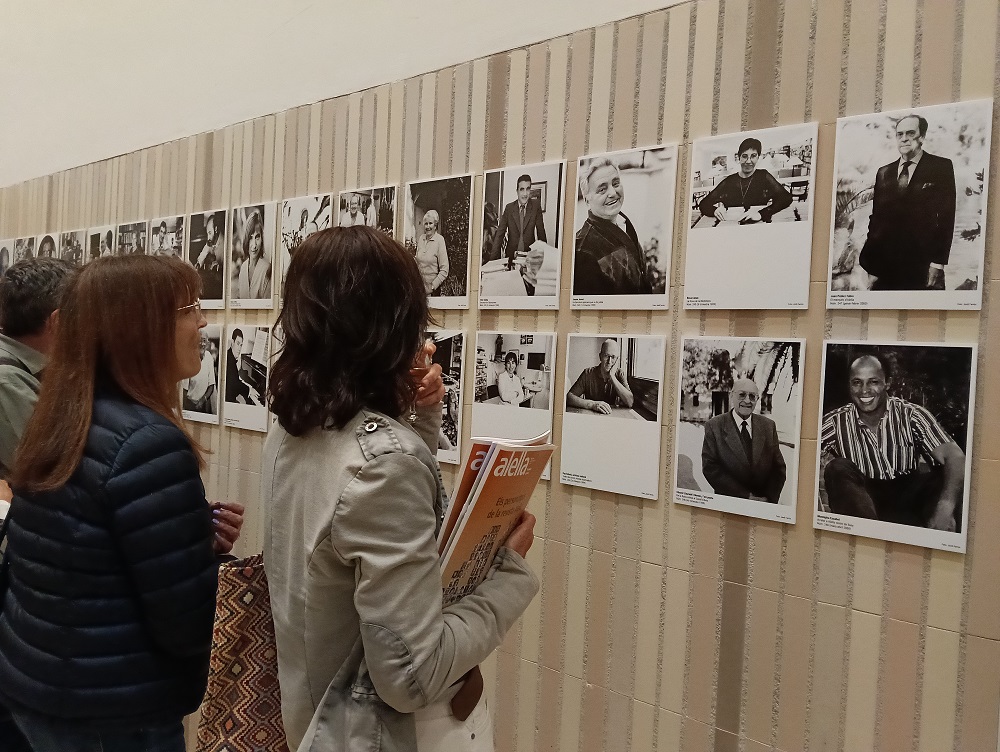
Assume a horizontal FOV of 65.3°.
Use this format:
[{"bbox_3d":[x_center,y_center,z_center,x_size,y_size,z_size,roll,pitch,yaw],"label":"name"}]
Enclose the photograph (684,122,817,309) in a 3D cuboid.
[{"bbox_3d":[0.605,-0.378,1.905,0.306,0.430,0.015,4,2,39],"label":"photograph"}]

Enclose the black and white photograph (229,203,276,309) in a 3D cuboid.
[{"bbox_3d":[-1.014,-0.488,3.206,0.306,0.430,0.015,4,2,39],"label":"black and white photograph"}]

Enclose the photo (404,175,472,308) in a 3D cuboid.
[{"bbox_3d":[-0.207,-0.431,2.558,0.306,0.430,0.015,4,2,39],"label":"photo"}]

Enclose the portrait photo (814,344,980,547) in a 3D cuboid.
[{"bbox_3d":[0.853,0.143,1.701,0.306,0.430,0.015,4,2,39],"label":"portrait photo"}]

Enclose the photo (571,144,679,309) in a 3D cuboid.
[{"bbox_3d":[0.332,-0.395,2.124,0.306,0.430,0.015,4,2,39],"label":"photo"}]

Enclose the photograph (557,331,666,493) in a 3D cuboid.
[{"bbox_3d":[0.305,0.102,2.141,0.306,0.430,0.015,4,2,39],"label":"photograph"}]

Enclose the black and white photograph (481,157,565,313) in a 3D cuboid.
[{"bbox_3d":[0.062,-0.414,2.341,0.306,0.430,0.015,4,2,39],"label":"black and white photograph"}]

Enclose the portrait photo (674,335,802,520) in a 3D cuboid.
[{"bbox_3d":[0.582,0.122,1.919,0.306,0.430,0.015,4,2,39],"label":"portrait photo"}]

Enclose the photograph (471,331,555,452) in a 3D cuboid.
[{"bbox_3d":[0.037,0.082,2.356,0.306,0.430,0.015,4,2,39],"label":"photograph"}]

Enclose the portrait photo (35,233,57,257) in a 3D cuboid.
[{"bbox_3d":[-2.614,-0.602,4.491,0.306,0.430,0.015,4,2,39],"label":"portrait photo"}]

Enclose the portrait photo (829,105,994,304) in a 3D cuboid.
[{"bbox_3d":[0.876,-0.359,1.687,0.306,0.430,0.015,4,2,39],"label":"portrait photo"}]

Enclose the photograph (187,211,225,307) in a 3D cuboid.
[{"bbox_3d":[-1.283,-0.505,3.422,0.306,0.430,0.015,4,2,39],"label":"photograph"}]

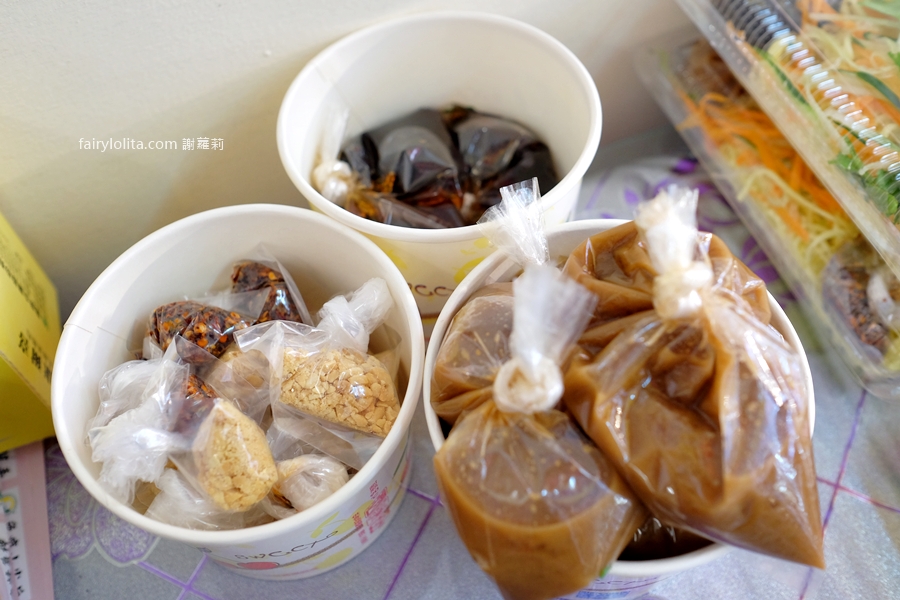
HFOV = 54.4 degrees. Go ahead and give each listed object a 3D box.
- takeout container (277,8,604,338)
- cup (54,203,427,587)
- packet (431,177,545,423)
[{"bbox_3d":[-0.002,-0.054,0.424,0.138,0.098,0.138,-1,58,2],"label":"takeout container"},{"bbox_3d":[-0.076,0.047,0.365,0.138,0.098,0.138,-1,58,2],"label":"cup"},{"bbox_3d":[0.018,0.013,0.325,0.062,0.092,0.050,-2,38,-4],"label":"packet"}]

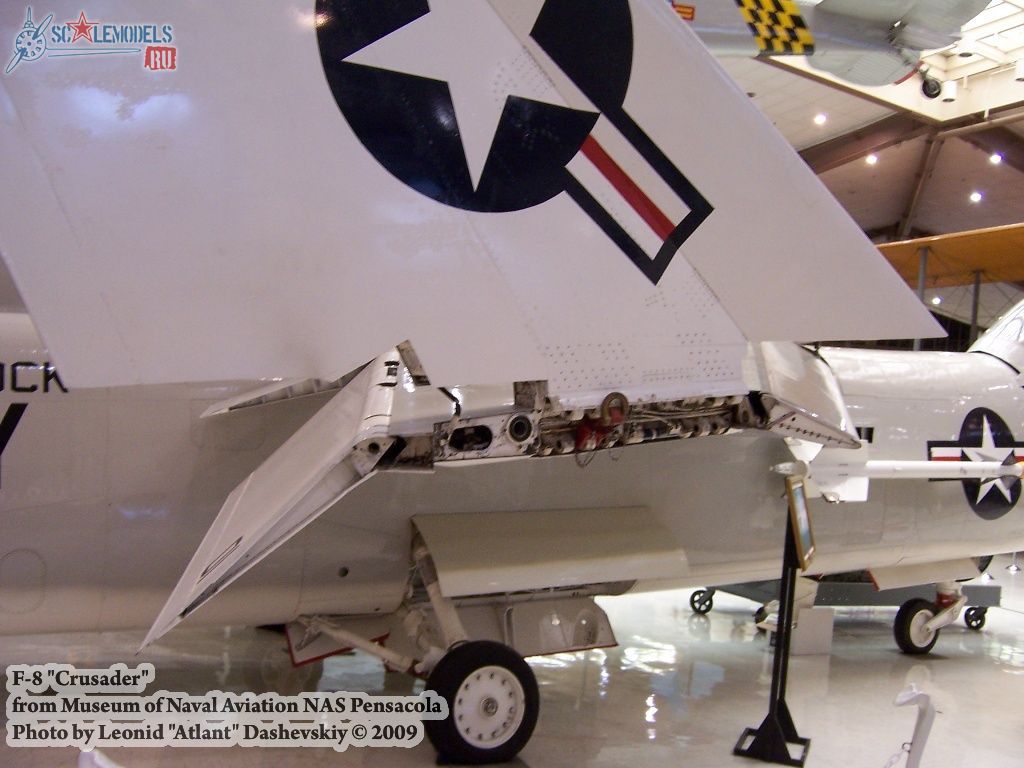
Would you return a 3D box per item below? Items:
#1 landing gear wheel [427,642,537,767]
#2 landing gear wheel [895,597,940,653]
[{"bbox_3d":[-0.151,1.714,5.250,0.660,0.655,0.175,7,-3,-31],"label":"landing gear wheel"},{"bbox_3d":[4.000,2.390,9.620,0.558,0.552,0.148,7,-3,-29],"label":"landing gear wheel"}]

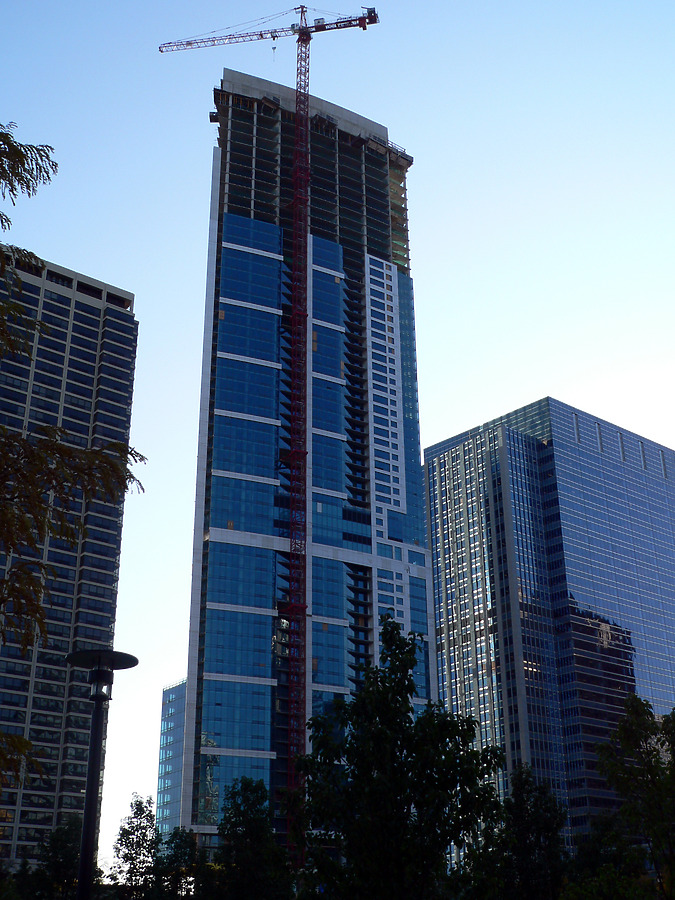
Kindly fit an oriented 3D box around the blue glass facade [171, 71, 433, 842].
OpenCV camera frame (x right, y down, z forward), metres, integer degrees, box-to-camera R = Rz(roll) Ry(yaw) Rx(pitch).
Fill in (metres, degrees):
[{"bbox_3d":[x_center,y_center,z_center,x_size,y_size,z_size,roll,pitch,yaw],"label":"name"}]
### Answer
[{"bbox_3d":[-9.800,1.170,280.630,61.000,206.000,27.000,13,-28,-27],"label":"blue glass facade"}]

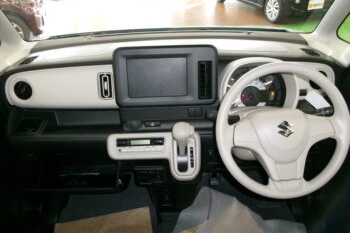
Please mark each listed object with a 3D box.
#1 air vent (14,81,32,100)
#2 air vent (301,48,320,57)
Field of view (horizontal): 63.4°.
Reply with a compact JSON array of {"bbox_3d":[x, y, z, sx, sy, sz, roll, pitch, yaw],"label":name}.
[{"bbox_3d":[-0.561,-0.096,1.050,0.065,0.067,0.030,1,21,6],"label":"air vent"},{"bbox_3d":[0.493,-0.233,1.030,0.070,0.025,0.060,-2,29,2],"label":"air vent"}]

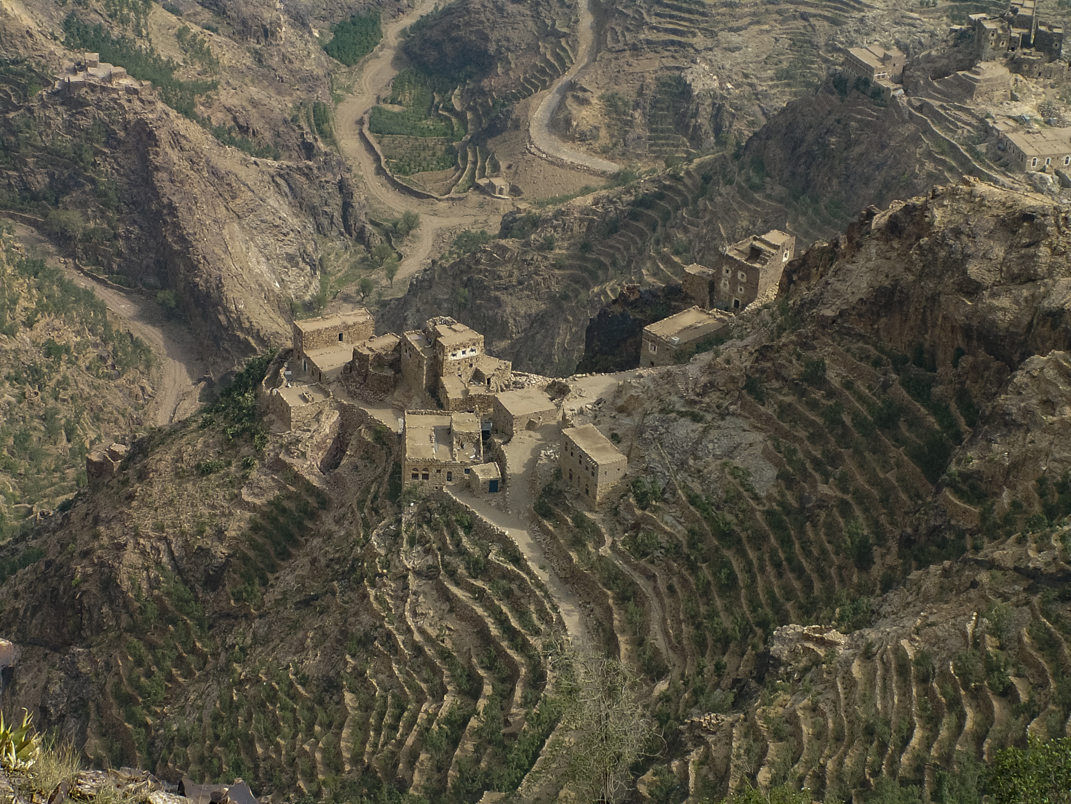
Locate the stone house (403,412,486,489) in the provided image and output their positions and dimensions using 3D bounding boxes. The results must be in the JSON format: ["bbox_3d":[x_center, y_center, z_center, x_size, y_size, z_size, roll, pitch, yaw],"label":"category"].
[{"bbox_3d":[-12.670,6.370,373.430,10.300,4.900,13.690,1,29,-3],"label":"stone house"}]

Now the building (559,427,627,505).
[{"bbox_3d":[7.940,8.620,372.950,4.460,6.600,10.220,-12,32,-25],"label":"building"}]

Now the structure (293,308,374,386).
[{"bbox_3d":[-27.700,-7.520,392.910,11.310,6.200,10.280,-11,32,-23],"label":"structure"}]

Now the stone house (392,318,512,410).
[{"bbox_3d":[-10.770,-4.960,390.200,12.560,8.000,13.020,-9,31,-21],"label":"stone house"}]

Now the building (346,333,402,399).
[{"bbox_3d":[-21.730,-5.560,393.100,6.820,4.700,6.540,-21,37,-36],"label":"building"}]

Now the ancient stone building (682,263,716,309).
[{"bbox_3d":[26.300,-18.550,435.280,4.190,5.800,2.600,22,34,31],"label":"ancient stone building"}]

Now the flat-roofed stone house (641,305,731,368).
[{"bbox_3d":[22.160,-8.440,402.780,11.740,5.900,7.410,-22,38,-37],"label":"flat-roofed stone house"}]

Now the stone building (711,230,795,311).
[{"bbox_3d":[35.970,-20.530,433.300,10.650,9.600,7.190,-24,39,-39],"label":"stone building"}]

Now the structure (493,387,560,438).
[{"bbox_3d":[-1.330,1.240,384.190,6.640,3.200,6.290,-9,31,-21],"label":"structure"}]

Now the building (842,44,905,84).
[{"bbox_3d":[71.840,-72.030,574.960,7.390,5.900,12.630,-8,31,-19],"label":"building"}]

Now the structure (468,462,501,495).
[{"bbox_3d":[-6.610,10.320,368.190,3.270,2.400,3.690,-6,30,-16],"label":"structure"}]

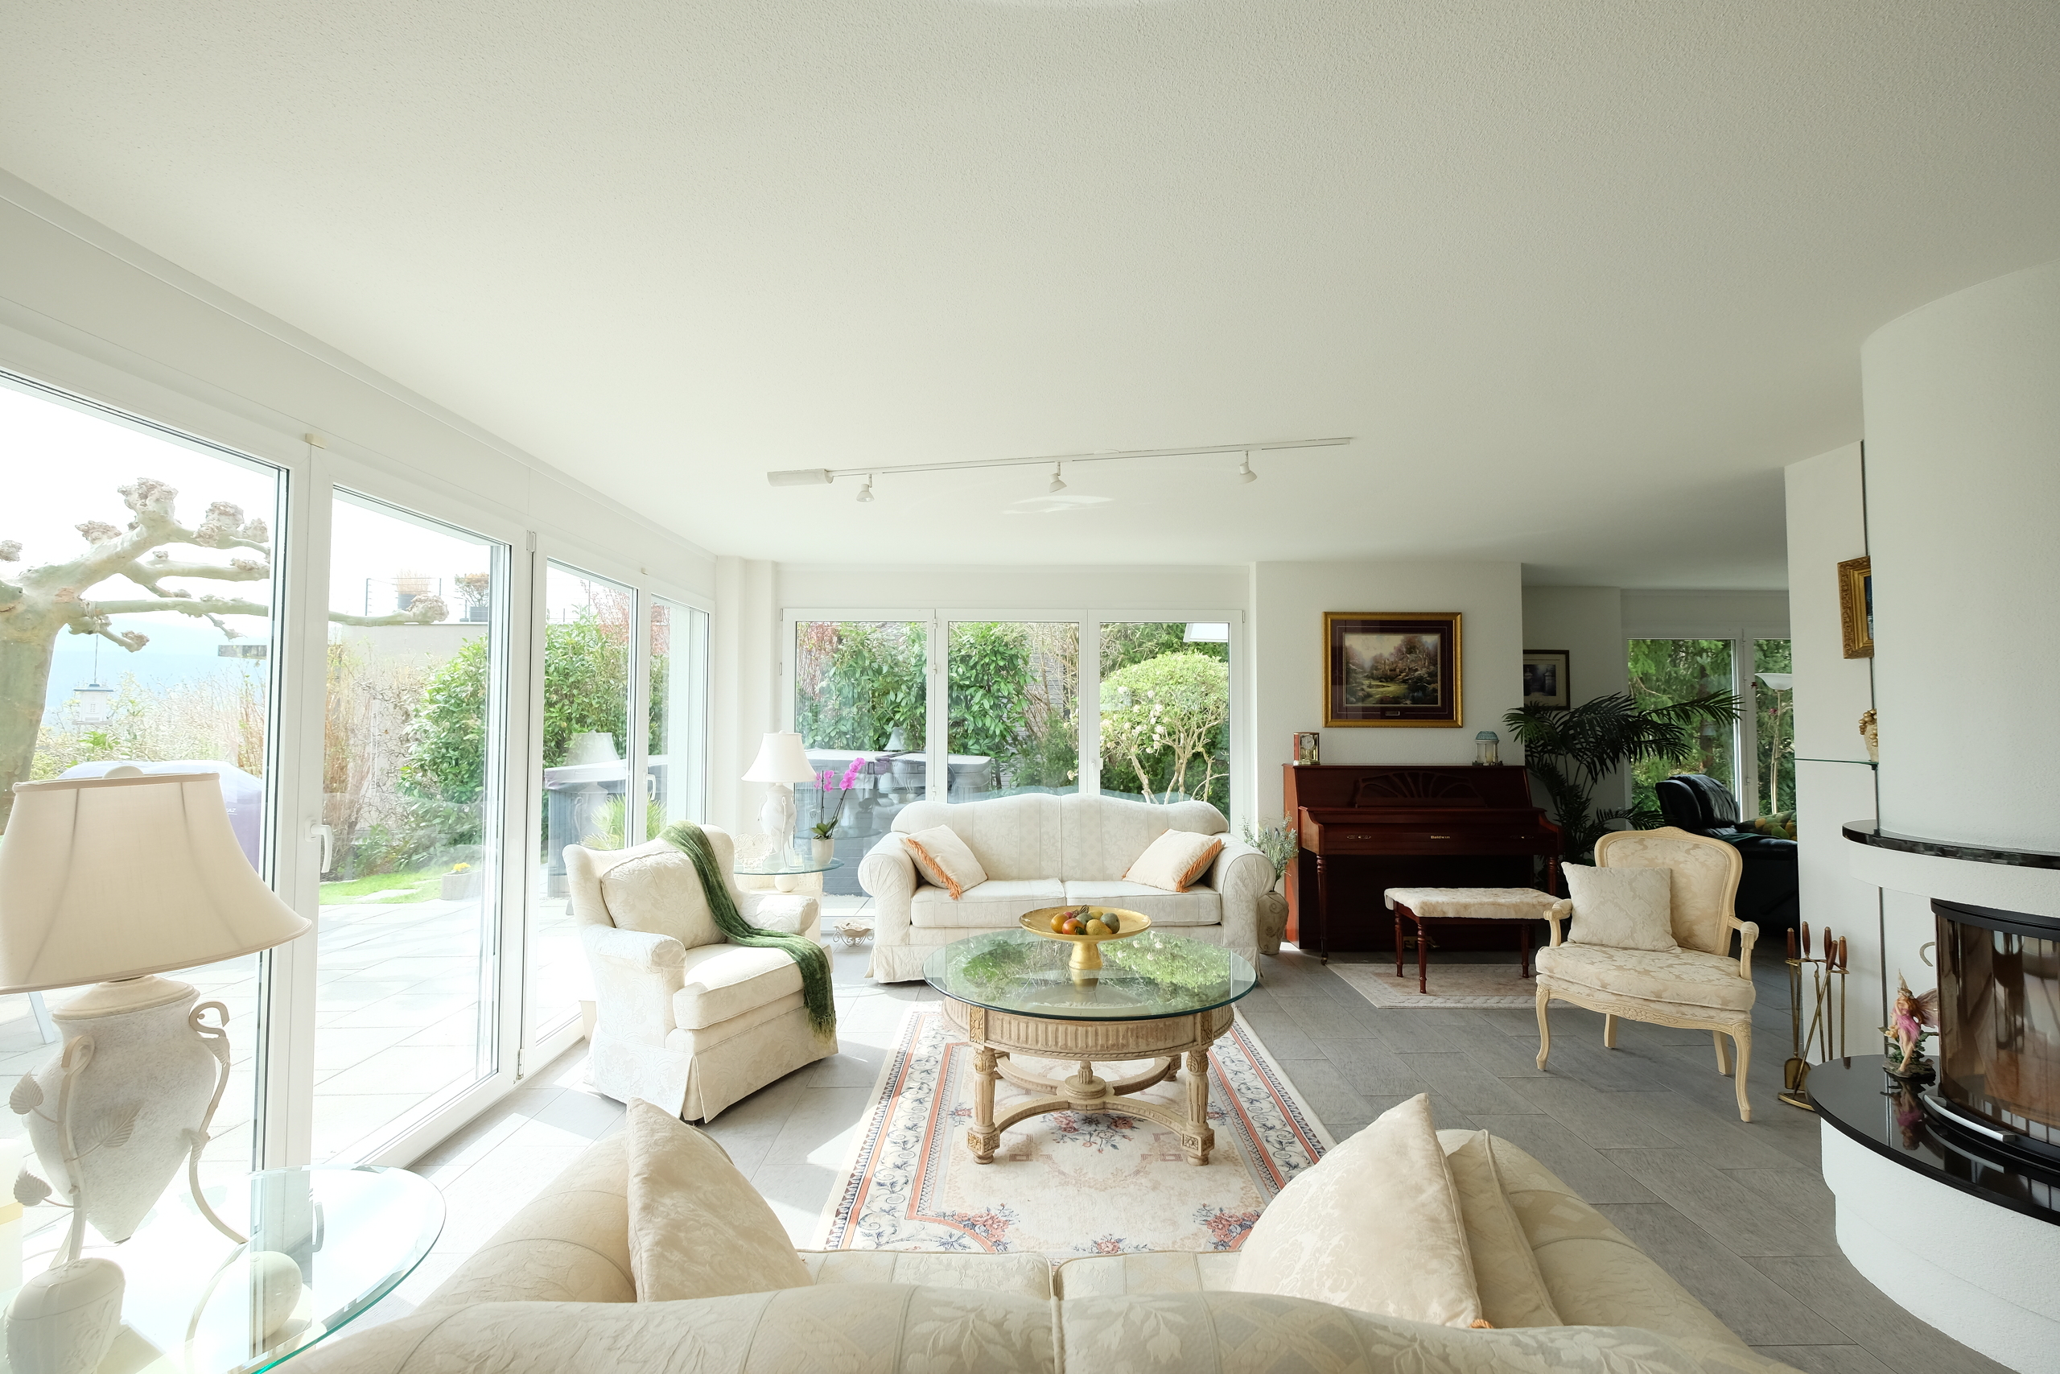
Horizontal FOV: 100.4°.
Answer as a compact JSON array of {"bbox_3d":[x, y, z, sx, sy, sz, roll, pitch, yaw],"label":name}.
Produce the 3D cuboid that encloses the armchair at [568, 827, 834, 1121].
[{"bbox_3d":[-1.319,1.050,3.441,0.840,0.910,0.760,-1,-3,27],"label":"armchair"}]

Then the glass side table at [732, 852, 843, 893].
[{"bbox_3d":[-1.469,1.335,5.086,0.715,0.565,0.715,0,-2,-1],"label":"glass side table"}]

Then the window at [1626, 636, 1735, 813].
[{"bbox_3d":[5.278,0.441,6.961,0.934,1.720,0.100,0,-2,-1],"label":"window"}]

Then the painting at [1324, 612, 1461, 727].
[{"bbox_3d":[2.425,-0.121,5.720,0.946,0.767,0.034,0,-2,-1],"label":"painting"}]

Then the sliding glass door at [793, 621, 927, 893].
[{"bbox_3d":[-1.149,0.545,5.784,0.984,2.082,0.100,0,-2,-1],"label":"sliding glass door"}]

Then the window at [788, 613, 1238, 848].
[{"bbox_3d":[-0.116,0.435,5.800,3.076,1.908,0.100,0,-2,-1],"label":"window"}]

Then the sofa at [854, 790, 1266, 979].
[{"bbox_3d":[0.188,1.102,4.972,2.220,0.930,0.940,0,-2,-1],"label":"sofa"}]

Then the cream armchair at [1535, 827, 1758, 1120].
[{"bbox_3d":[2.447,1.040,3.395,0.680,0.935,0.640,-2,-3,45],"label":"cream armchair"}]

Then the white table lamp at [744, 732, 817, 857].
[{"bbox_3d":[-1.485,0.663,5.111,0.438,0.779,0.438,0,-2,-1],"label":"white table lamp"}]

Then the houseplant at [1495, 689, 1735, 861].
[{"bbox_3d":[3.688,0.813,5.427,1.300,1.550,1.150,0,-2,-1],"label":"houseplant"}]

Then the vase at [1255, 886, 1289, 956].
[{"bbox_3d":[1.486,1.432,5.301,0.232,0.398,0.232,0,-2,-1],"label":"vase"}]

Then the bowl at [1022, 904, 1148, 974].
[{"bbox_3d":[0.201,0.878,2.997,0.460,0.180,0.460,0,-2,0],"label":"bowl"}]

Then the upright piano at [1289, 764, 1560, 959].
[{"bbox_3d":[2.413,1.064,5.322,1.466,1.140,0.651,0,-2,-1],"label":"upright piano"}]

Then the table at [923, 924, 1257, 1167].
[{"bbox_3d":[0.211,1.228,2.983,1.150,0.521,1.150,0,-2,-1],"label":"table"}]

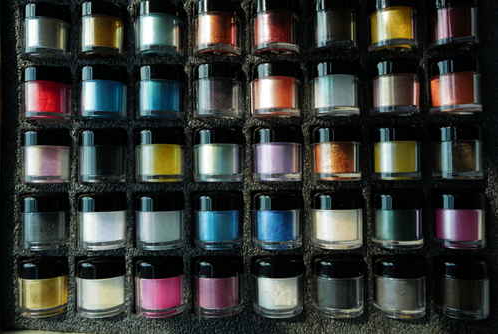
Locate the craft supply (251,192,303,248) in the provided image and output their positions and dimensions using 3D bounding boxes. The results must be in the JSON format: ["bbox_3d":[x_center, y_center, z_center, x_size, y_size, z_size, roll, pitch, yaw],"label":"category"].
[{"bbox_3d":[0.020,0.036,0.271,0.034,0.034,0.036,0,87,2],"label":"craft supply"}]

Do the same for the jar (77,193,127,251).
[{"bbox_3d":[-0.100,0.036,0.268,0.034,0.034,0.037,0,87,2],"label":"jar"}]

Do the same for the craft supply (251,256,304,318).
[{"bbox_3d":[0.020,0.081,0.269,0.034,0.034,0.036,0,87,2],"label":"craft supply"}]

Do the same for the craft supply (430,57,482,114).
[{"bbox_3d":[0.142,-0.053,0.270,0.034,0.034,0.037,-1,88,2],"label":"craft supply"}]

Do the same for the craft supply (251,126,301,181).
[{"bbox_3d":[0.020,-0.008,0.274,0.034,0.034,0.036,0,87,2],"label":"craft supply"}]

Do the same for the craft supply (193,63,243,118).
[{"bbox_3d":[-0.021,-0.052,0.276,0.034,0.034,0.037,-1,88,2],"label":"craft supply"}]

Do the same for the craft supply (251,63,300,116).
[{"bbox_3d":[0.018,-0.051,0.269,0.034,0.034,0.037,0,87,2],"label":"craft supply"}]

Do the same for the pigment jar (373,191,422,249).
[{"bbox_3d":[0.102,0.035,0.268,0.034,0.034,0.037,-1,88,2],"label":"pigment jar"}]

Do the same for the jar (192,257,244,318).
[{"bbox_3d":[-0.021,0.081,0.270,0.034,0.034,0.036,0,87,2],"label":"jar"}]

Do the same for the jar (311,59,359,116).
[{"bbox_3d":[0.059,-0.051,0.267,0.034,0.034,0.037,0,87,2],"label":"jar"}]

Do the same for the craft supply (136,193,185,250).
[{"bbox_3d":[-0.062,0.037,0.274,0.034,0.034,0.036,0,87,2],"label":"craft supply"}]

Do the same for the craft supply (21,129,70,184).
[{"bbox_3d":[-0.140,-0.006,0.272,0.034,0.034,0.037,0,87,2],"label":"craft supply"}]

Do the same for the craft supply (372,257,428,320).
[{"bbox_3d":[0.102,0.080,0.266,0.034,0.034,0.036,0,87,2],"label":"craft supply"}]

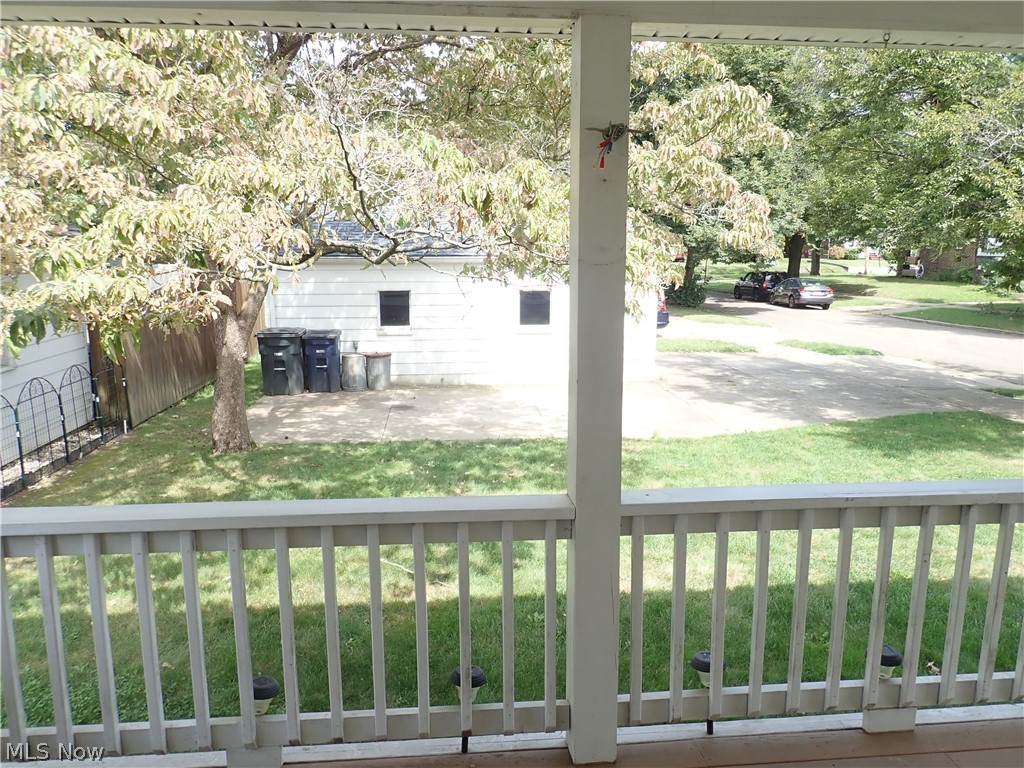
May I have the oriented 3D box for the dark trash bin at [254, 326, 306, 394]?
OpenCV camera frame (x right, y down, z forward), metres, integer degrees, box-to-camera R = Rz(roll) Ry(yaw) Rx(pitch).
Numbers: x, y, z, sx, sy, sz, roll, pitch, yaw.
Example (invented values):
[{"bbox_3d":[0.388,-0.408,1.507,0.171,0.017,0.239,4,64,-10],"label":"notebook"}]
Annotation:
[{"bbox_3d":[-4.036,-0.387,12.938,0.720,1.080,0.850,-2,10,-10],"label":"dark trash bin"}]

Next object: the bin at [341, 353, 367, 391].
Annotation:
[{"bbox_3d":[-2.813,-0.219,13.229,0.460,0.640,0.460,-1,10,-5],"label":"bin"}]

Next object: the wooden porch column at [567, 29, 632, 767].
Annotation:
[{"bbox_3d":[0.263,0.108,2.309,0.140,2.300,0.145,-1,10,-5],"label":"wooden porch column"}]

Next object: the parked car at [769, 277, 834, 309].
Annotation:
[{"bbox_3d":[14.109,-4.502,36.319,1.830,1.450,4.800,0,10,1],"label":"parked car"}]

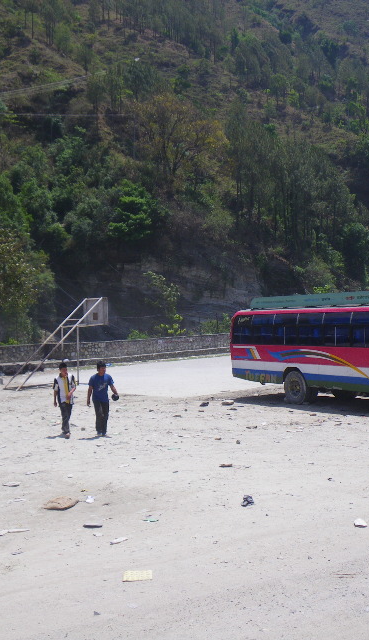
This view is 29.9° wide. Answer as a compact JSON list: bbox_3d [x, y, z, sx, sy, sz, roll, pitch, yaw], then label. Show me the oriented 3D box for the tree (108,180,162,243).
[{"bbox_3d":[-5.680,-12.578,80.000,6.300,7.200,6.000,-1,0,0],"label":"tree"}]

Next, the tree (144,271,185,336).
[{"bbox_3d":[-1.594,-1.076,55.000,3.200,5.600,3.000,-1,0,0],"label":"tree"}]

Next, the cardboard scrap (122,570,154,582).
[{"bbox_3d":[-0.462,2.546,6.850,0.290,0.035,0.280,-1,0,-5],"label":"cardboard scrap"}]

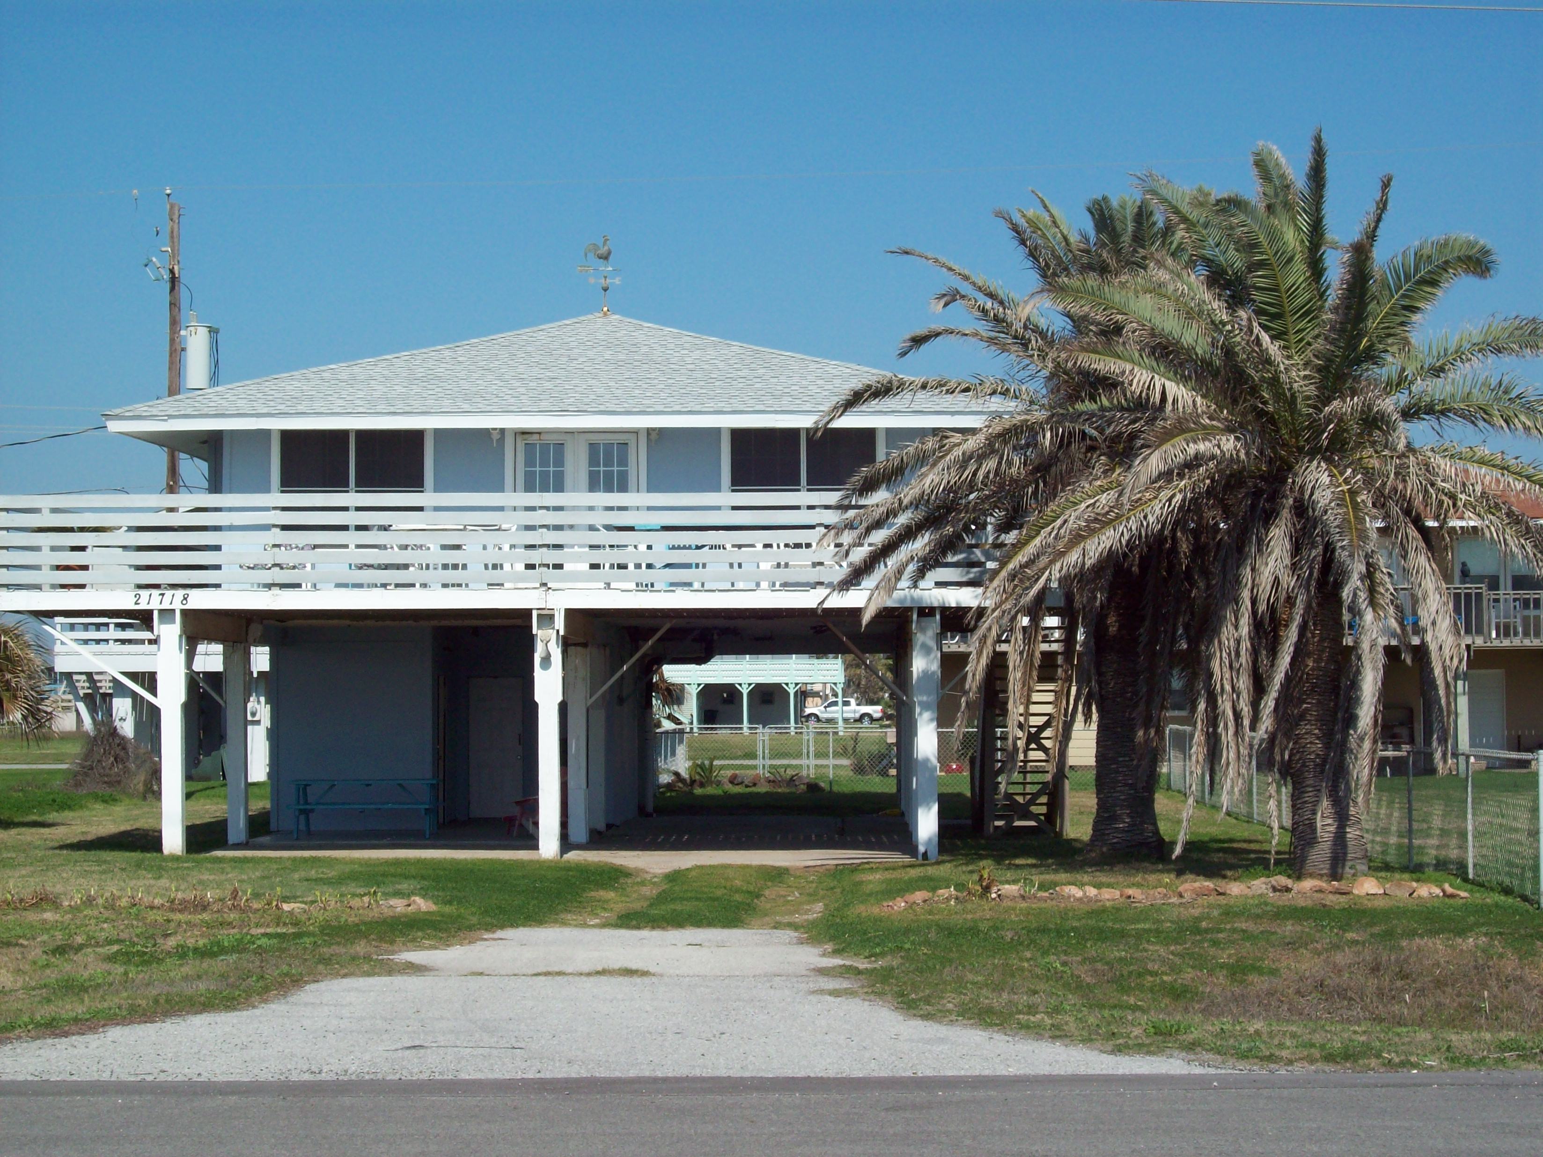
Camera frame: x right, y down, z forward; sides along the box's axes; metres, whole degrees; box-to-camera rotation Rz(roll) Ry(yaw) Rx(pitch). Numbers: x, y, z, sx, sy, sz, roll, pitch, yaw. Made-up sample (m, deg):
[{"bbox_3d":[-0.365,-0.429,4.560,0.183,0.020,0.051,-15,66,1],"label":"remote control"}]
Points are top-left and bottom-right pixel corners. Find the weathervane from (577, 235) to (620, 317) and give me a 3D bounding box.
[{"bbox_3d":[-2.476,-4.341,44.500,0.600,1.130,0.420,0,-2,0],"label":"weathervane"}]

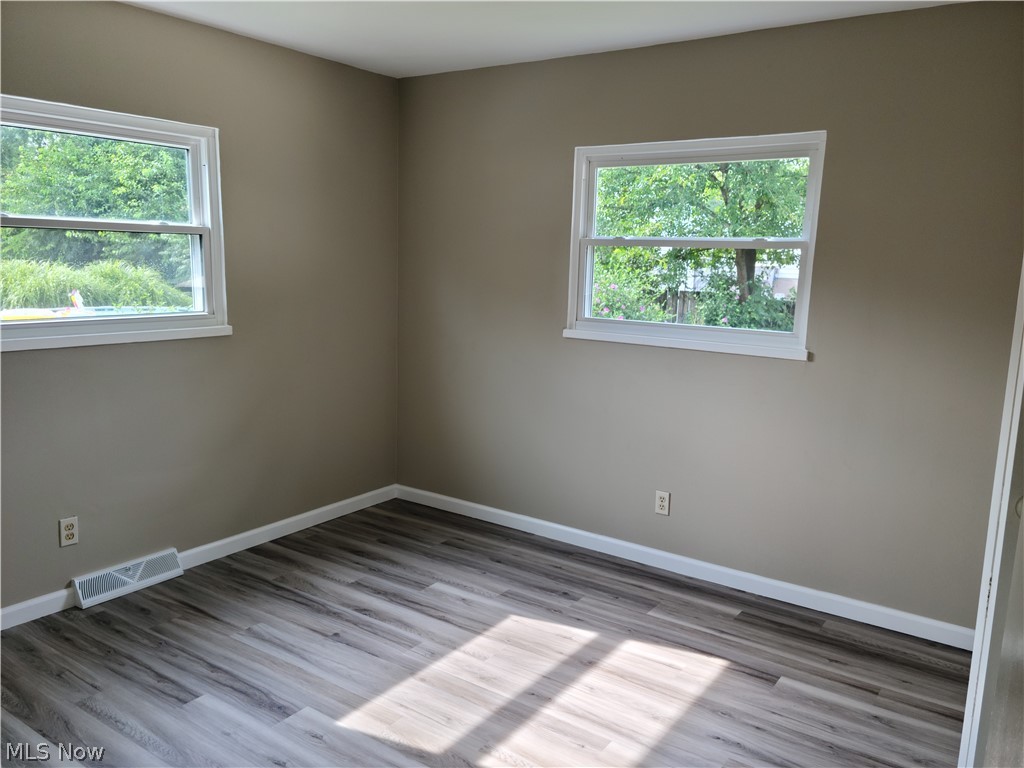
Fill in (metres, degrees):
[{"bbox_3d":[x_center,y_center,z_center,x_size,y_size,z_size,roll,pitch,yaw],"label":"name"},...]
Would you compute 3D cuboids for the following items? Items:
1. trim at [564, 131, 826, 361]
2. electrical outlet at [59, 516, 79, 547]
[{"bbox_3d":[0.796,-0.637,3.815,1.220,0.945,0.100,8,11,35],"label":"trim"},{"bbox_3d":[-1.849,0.618,3.460,0.010,0.115,0.072,8,11,35],"label":"electrical outlet"}]

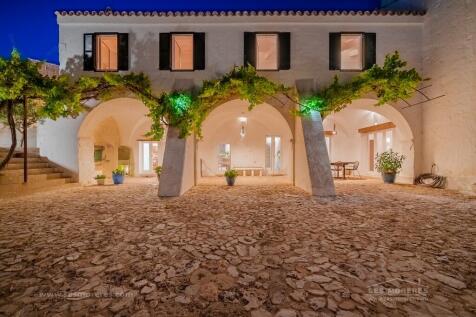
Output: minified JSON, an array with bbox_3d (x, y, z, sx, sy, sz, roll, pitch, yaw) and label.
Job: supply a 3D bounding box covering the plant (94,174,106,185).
[{"bbox_3d":[-5.780,0.900,8.350,0.460,0.440,0.460,0,0,0],"label":"plant"}]

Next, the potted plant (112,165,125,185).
[{"bbox_3d":[-5.060,0.700,8.400,0.500,0.800,0.500,0,0,0],"label":"potted plant"}]

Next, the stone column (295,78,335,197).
[{"bbox_3d":[2.690,-1.030,7.100,0.760,4.400,1.900,0,0,0],"label":"stone column"}]

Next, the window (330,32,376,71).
[{"bbox_3d":[4.720,-4.370,8.080,1.880,1.550,0.160,0,0,0],"label":"window"}]

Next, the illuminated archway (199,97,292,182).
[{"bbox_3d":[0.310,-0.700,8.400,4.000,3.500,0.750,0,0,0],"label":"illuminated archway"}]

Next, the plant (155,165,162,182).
[{"bbox_3d":[-3.450,0.720,8.850,0.540,0.760,0.540,0,0,0],"label":"plant"}]

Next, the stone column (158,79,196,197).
[{"bbox_3d":[-2.160,-1.030,7.100,0.740,4.400,1.900,0,0,0],"label":"stone column"}]

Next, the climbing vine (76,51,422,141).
[{"bbox_3d":[0.430,-2.370,7.500,13.000,3.400,1.150,0,0,0],"label":"climbing vine"}]

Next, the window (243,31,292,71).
[{"bbox_3d":[1.205,-4.370,8.080,1.880,1.550,0.160,0,0,0],"label":"window"}]

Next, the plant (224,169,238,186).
[{"bbox_3d":[-0.250,0.780,8.150,0.560,0.730,0.560,0,0,0],"label":"plant"}]

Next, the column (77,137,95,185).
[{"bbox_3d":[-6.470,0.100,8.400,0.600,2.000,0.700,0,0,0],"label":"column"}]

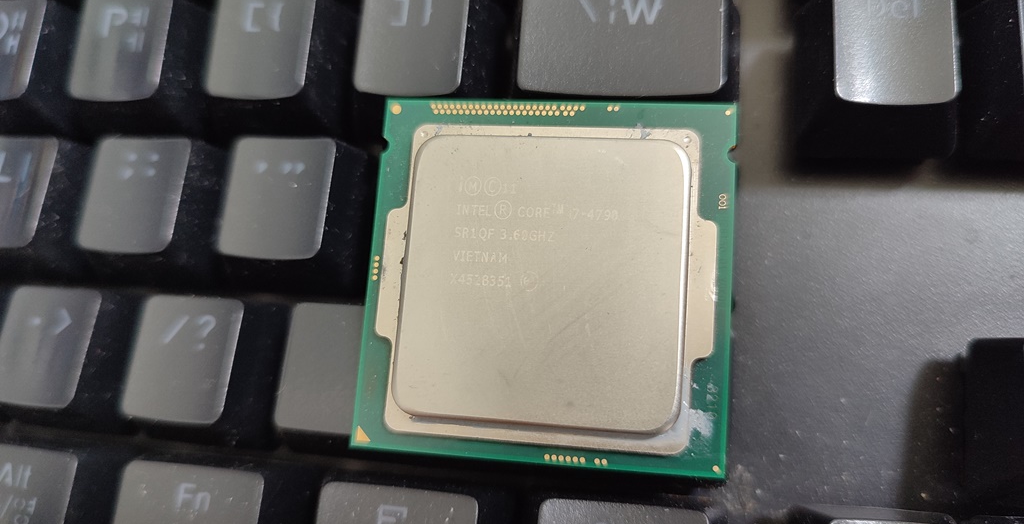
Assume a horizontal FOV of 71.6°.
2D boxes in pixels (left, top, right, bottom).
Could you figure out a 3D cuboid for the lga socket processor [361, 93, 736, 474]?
[{"bbox_3d":[0.003,0.001,0.072,0.037,0.004,0.037,3,80,10],"label":"lga socket processor"}]

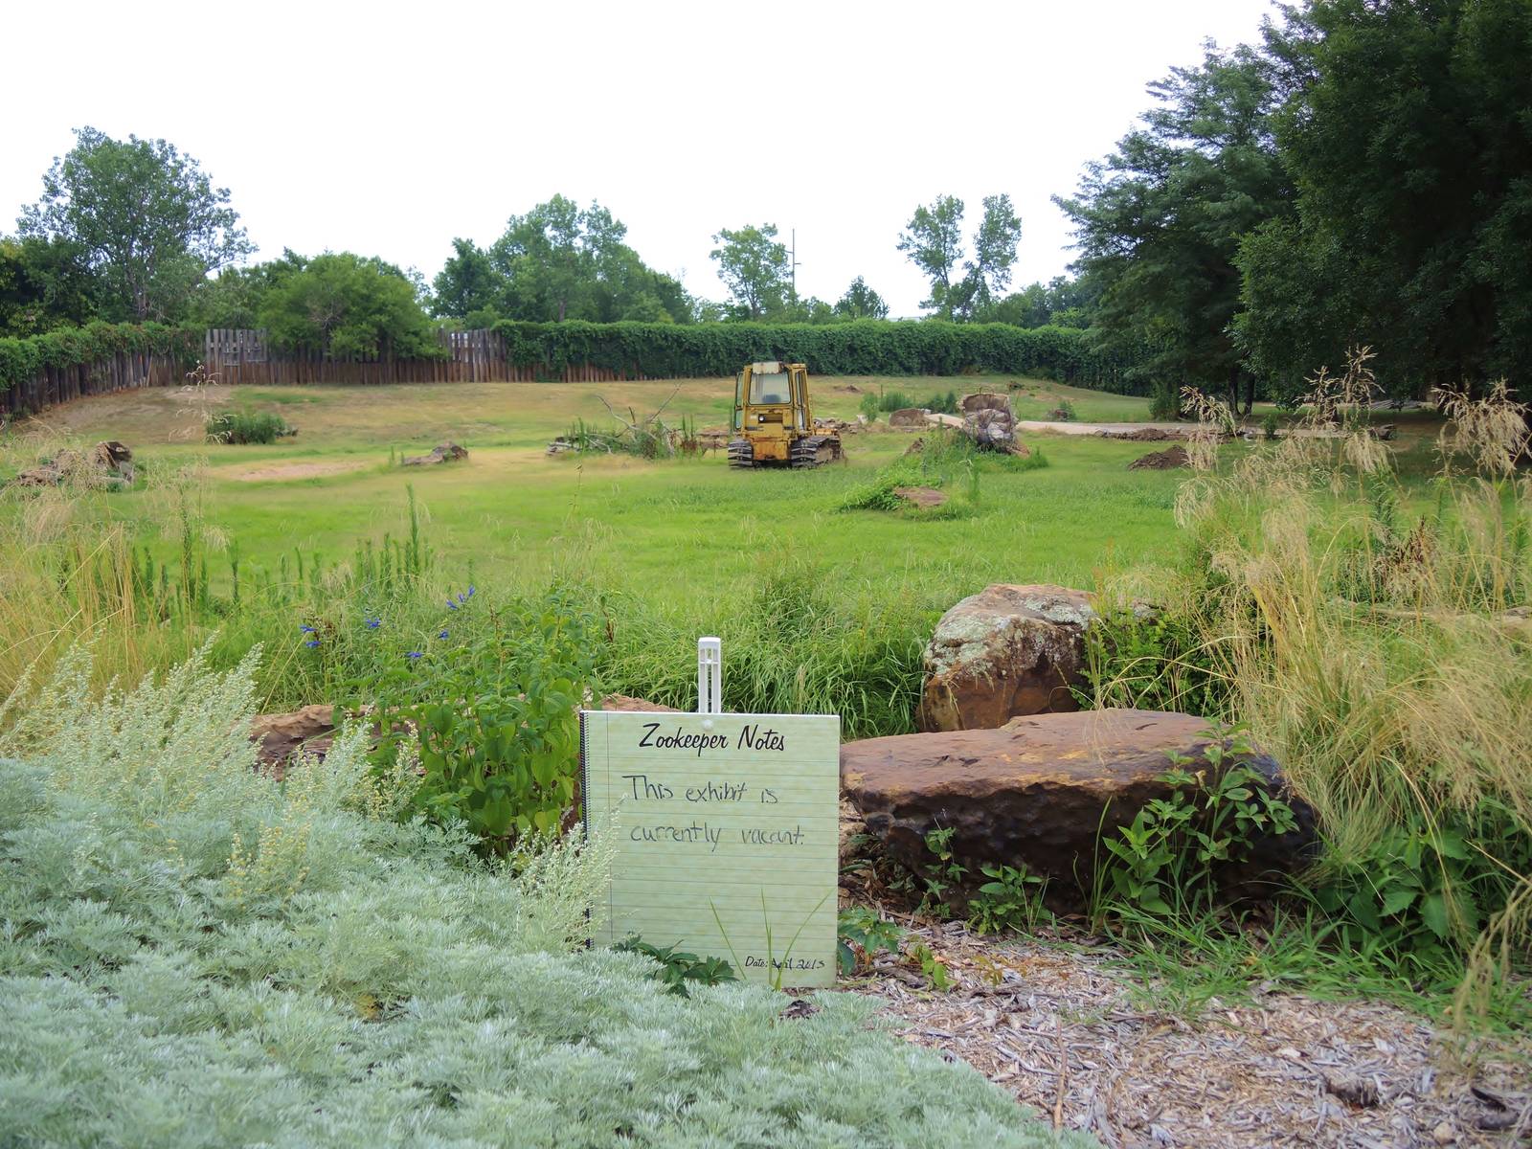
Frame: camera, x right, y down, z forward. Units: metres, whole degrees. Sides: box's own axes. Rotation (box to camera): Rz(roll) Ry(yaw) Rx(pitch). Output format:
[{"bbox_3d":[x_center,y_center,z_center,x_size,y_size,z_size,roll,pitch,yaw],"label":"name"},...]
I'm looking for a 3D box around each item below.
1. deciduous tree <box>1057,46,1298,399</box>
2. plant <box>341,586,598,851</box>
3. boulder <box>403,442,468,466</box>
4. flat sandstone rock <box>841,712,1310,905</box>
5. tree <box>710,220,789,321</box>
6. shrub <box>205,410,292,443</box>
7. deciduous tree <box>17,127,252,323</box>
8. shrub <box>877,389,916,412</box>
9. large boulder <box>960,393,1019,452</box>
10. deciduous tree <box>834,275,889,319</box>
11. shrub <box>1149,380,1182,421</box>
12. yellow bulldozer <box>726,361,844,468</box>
[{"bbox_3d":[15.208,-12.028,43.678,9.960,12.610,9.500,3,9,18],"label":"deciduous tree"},{"bbox_3d":[-0.877,0.461,3.713,0.770,0.860,0.650,-2,9,-14],"label":"plant"},{"bbox_3d":[-9.050,-3.270,33.984,1.800,0.660,1.100,0,8,0],"label":"boulder"},{"bbox_3d":[0.970,0.763,4.123,1.500,0.440,0.820,-1,8,-9],"label":"flat sandstone rock"},{"bbox_3d":[-1.200,-19.659,91.116,6.100,13.000,6.000,0,8,0],"label":"tree"},{"bbox_3d":[-17.000,-4.840,40.728,2.600,1.120,1.700,0,8,0],"label":"shrub"},{"bbox_3d":[-33.000,-16.306,64.320,12.400,14.100,11.800,0,8,0],"label":"deciduous tree"},{"bbox_3d":[4.796,-6.401,45.557,1.450,0.960,1.200,1,9,6],"label":"shrub"},{"bbox_3d":[6.278,-4.227,34.762,1.650,1.700,1.400,2,9,10],"label":"large boulder"},{"bbox_3d":[6.150,-15.750,79.560,3.700,7.600,3.700,0,8,0],"label":"deciduous tree"},{"bbox_3d":[13.759,-5.962,42.589,1.230,1.430,1.200,3,9,18],"label":"shrub"},{"bbox_3d":[0.650,-4.547,35.010,2.600,2.850,4.100,2,9,14],"label":"yellow bulldozer"}]

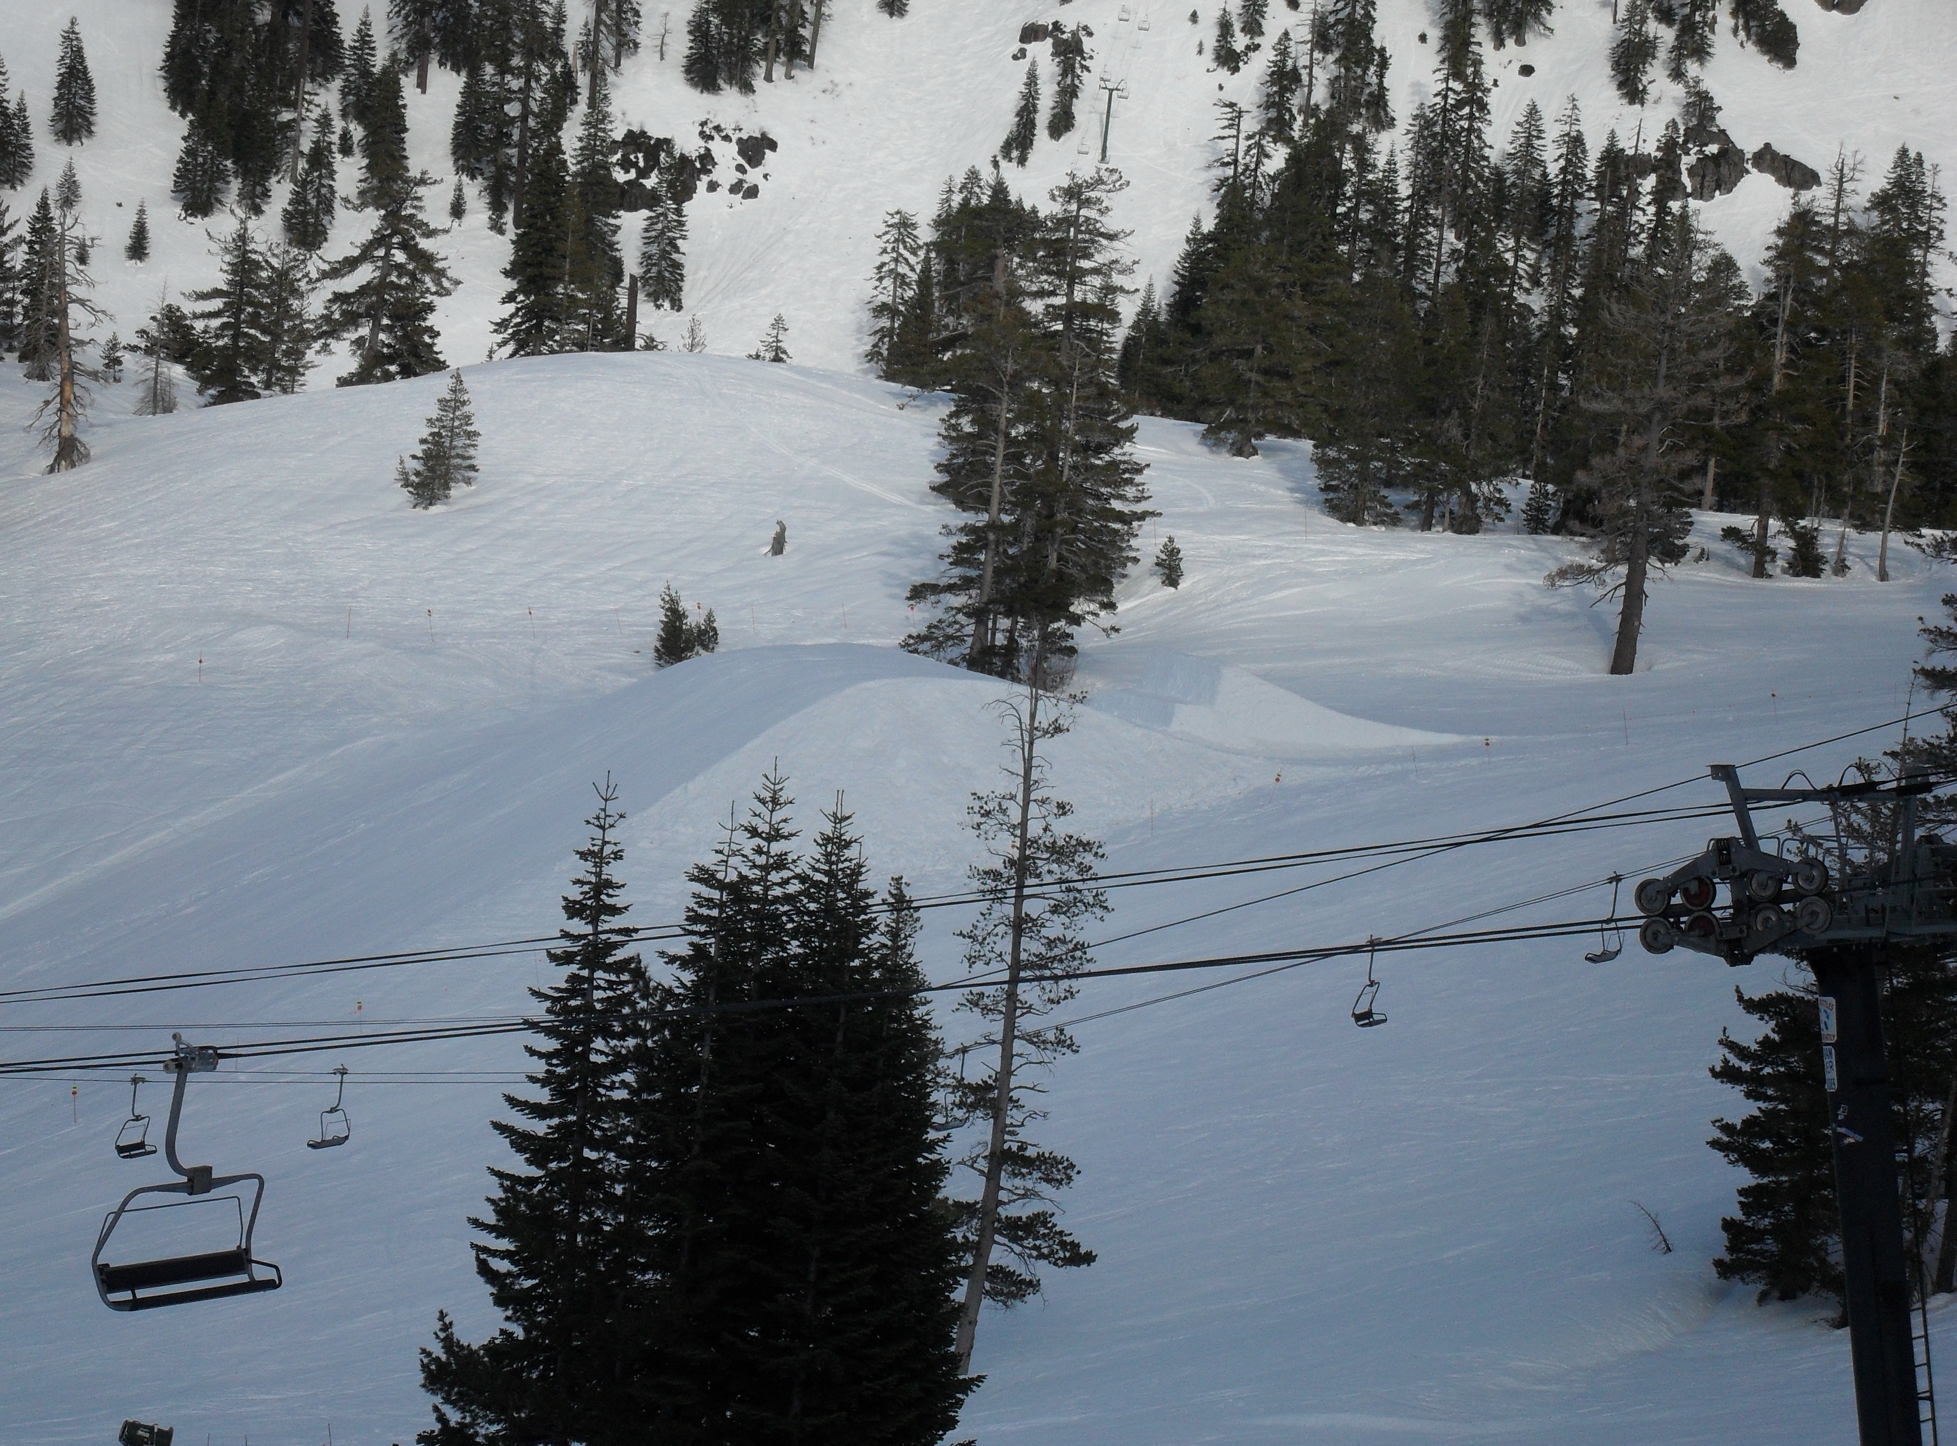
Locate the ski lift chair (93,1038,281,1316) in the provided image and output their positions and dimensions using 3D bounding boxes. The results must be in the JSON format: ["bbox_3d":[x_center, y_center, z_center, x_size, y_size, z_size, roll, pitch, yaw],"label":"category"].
[{"bbox_3d":[-9.645,5.467,72.500,0.750,3.200,2.950,6,4,32],"label":"ski lift chair"}]

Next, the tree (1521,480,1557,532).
[{"bbox_3d":[32.312,-12.464,342.000,2.030,3.000,1.970,4,3,0],"label":"tree"}]

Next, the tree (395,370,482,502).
[{"bbox_3d":[-34.581,-18.493,383.000,5.330,8.890,5.170,4,3,0],"label":"tree"}]

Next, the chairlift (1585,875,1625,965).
[{"bbox_3d":[20.359,6.380,193.000,0.700,2.780,2.050,6,3,22],"label":"chairlift"}]

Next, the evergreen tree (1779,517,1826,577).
[{"bbox_3d":[46.588,-9.922,335.000,2.660,3.370,2.580,4,3,0],"label":"evergreen tree"}]

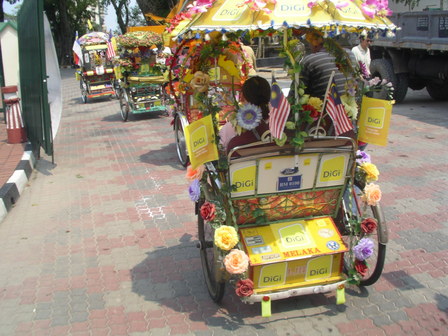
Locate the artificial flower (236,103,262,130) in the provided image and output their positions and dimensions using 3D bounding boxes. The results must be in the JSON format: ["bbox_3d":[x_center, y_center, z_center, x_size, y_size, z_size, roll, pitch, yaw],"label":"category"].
[{"bbox_3d":[0.151,-0.300,2.842,0.155,0.155,0.060,-1,15,-3],"label":"artificial flower"}]

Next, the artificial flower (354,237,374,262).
[{"bbox_3d":[0.884,0.510,3.036,0.132,0.138,0.085,-5,15,-17],"label":"artificial flower"}]

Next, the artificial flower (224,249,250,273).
[{"bbox_3d":[0.071,0.528,2.705,0.145,0.145,0.090,-2,14,1],"label":"artificial flower"}]

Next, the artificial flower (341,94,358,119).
[{"bbox_3d":[0.799,-0.389,3.075,0.130,0.165,0.090,-4,15,-12],"label":"artificial flower"}]

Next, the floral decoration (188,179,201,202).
[{"bbox_3d":[-0.180,0.137,2.920,0.070,0.140,0.130,-12,18,-38],"label":"floral decoration"}]

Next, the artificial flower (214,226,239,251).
[{"bbox_3d":[0.014,0.406,2.760,0.138,0.138,0.085,-1,14,0],"label":"artificial flower"}]

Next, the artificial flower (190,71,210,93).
[{"bbox_3d":[-0.138,-0.509,2.820,0.118,0.130,0.085,-1,14,-3],"label":"artificial flower"}]

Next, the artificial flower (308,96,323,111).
[{"bbox_3d":[0.582,-0.410,3.046,0.090,0.090,0.070,1,15,11],"label":"artificial flower"}]

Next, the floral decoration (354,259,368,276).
[{"bbox_3d":[0.884,0.633,3.077,0.090,0.105,0.070,-5,15,-17],"label":"floral decoration"}]

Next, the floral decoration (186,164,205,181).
[{"bbox_3d":[-0.171,0.025,2.979,0.125,0.115,0.090,7,16,26],"label":"floral decoration"}]

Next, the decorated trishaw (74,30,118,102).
[{"bbox_3d":[-3.870,-3.000,14.500,1.200,1.950,1.850,-7,15,-24],"label":"decorated trishaw"}]

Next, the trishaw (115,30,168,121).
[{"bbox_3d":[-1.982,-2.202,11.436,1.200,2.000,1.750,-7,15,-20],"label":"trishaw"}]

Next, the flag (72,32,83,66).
[{"bbox_3d":[-4.221,-3.415,13.800,0.300,0.980,0.200,-7,15,-24],"label":"flag"}]

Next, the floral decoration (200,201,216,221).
[{"bbox_3d":[-0.089,0.245,2.758,0.097,0.112,0.075,2,15,12],"label":"floral decoration"}]

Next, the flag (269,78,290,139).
[{"bbox_3d":[0.323,-0.346,2.789,0.135,0.350,0.080,-2,15,-6],"label":"flag"}]

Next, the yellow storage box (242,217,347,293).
[{"bbox_3d":[0.413,0.509,2.896,0.600,0.315,0.280,-6,14,-14],"label":"yellow storage box"}]

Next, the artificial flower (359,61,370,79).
[{"bbox_3d":[0.901,-0.632,3.071,0.070,0.110,0.070,-7,15,-20],"label":"artificial flower"}]

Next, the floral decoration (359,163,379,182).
[{"bbox_3d":[0.951,0.029,3.130,0.100,0.115,0.090,-7,15,-19],"label":"floral decoration"}]

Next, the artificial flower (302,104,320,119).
[{"bbox_3d":[0.544,-0.351,2.979,0.120,0.100,0.080,-2,15,-6],"label":"artificial flower"}]

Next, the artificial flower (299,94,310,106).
[{"bbox_3d":[0.477,-0.400,2.840,0.072,0.072,0.055,2,14,9],"label":"artificial flower"}]

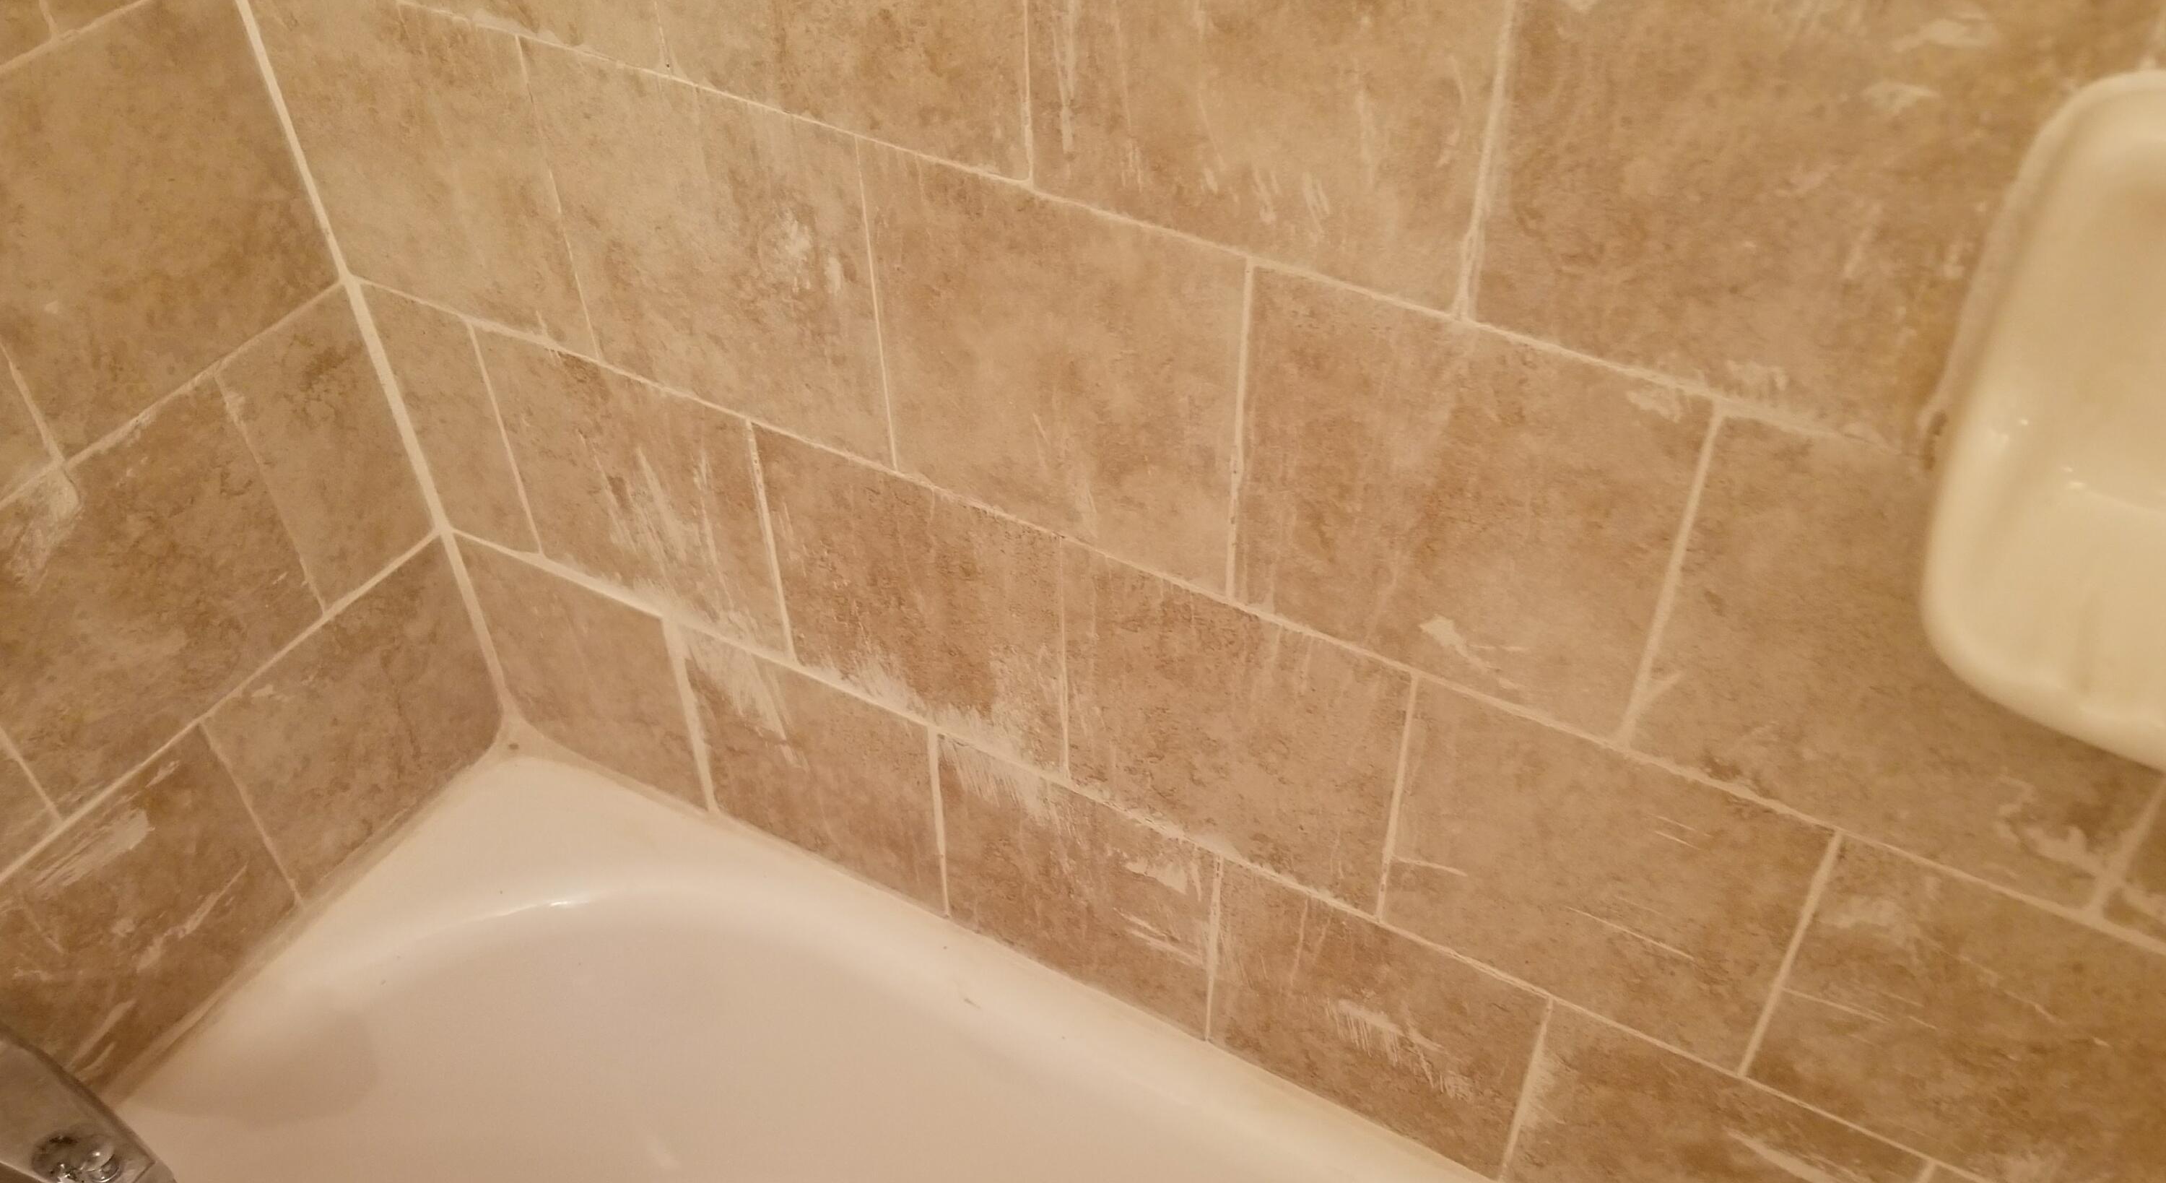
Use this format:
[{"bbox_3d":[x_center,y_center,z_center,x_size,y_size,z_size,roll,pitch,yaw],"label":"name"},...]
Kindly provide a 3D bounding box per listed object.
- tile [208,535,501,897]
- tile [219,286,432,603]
[{"bbox_3d":[-0.395,0.069,0.894,0.009,0.150,0.152,21,48,20],"label":"tile"},{"bbox_3d":[-0.375,-0.068,0.811,0.009,0.153,0.074,21,48,20],"label":"tile"}]

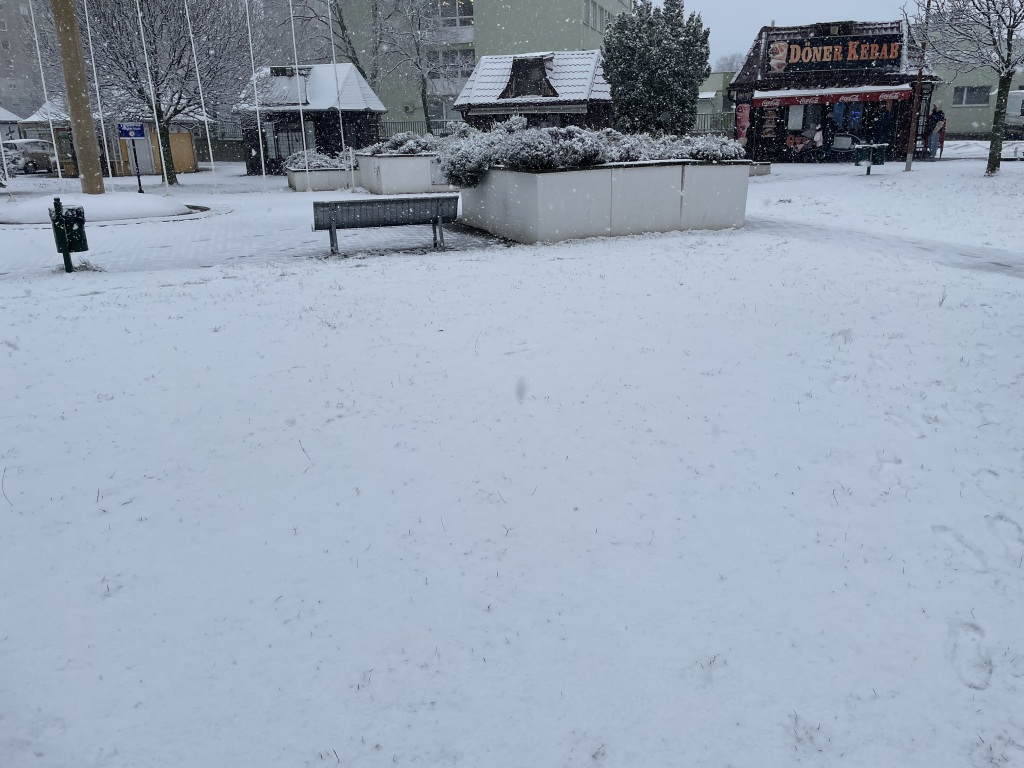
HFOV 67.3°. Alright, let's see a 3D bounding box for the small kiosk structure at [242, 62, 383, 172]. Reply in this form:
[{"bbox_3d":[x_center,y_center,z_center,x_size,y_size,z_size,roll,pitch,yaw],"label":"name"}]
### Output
[{"bbox_3d":[-8.784,-11.505,33.516,6.300,4.400,3.600,3,19,13],"label":"small kiosk structure"}]

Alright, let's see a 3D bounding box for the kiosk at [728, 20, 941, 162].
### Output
[{"bbox_3d":[10.908,-10.022,26.687,6.400,4.450,3.900,4,19,17],"label":"kiosk"}]

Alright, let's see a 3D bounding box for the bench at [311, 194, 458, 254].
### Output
[{"bbox_3d":[-1.786,-2.356,11.202,2.050,0.760,0.620,-4,18,-7],"label":"bench"}]

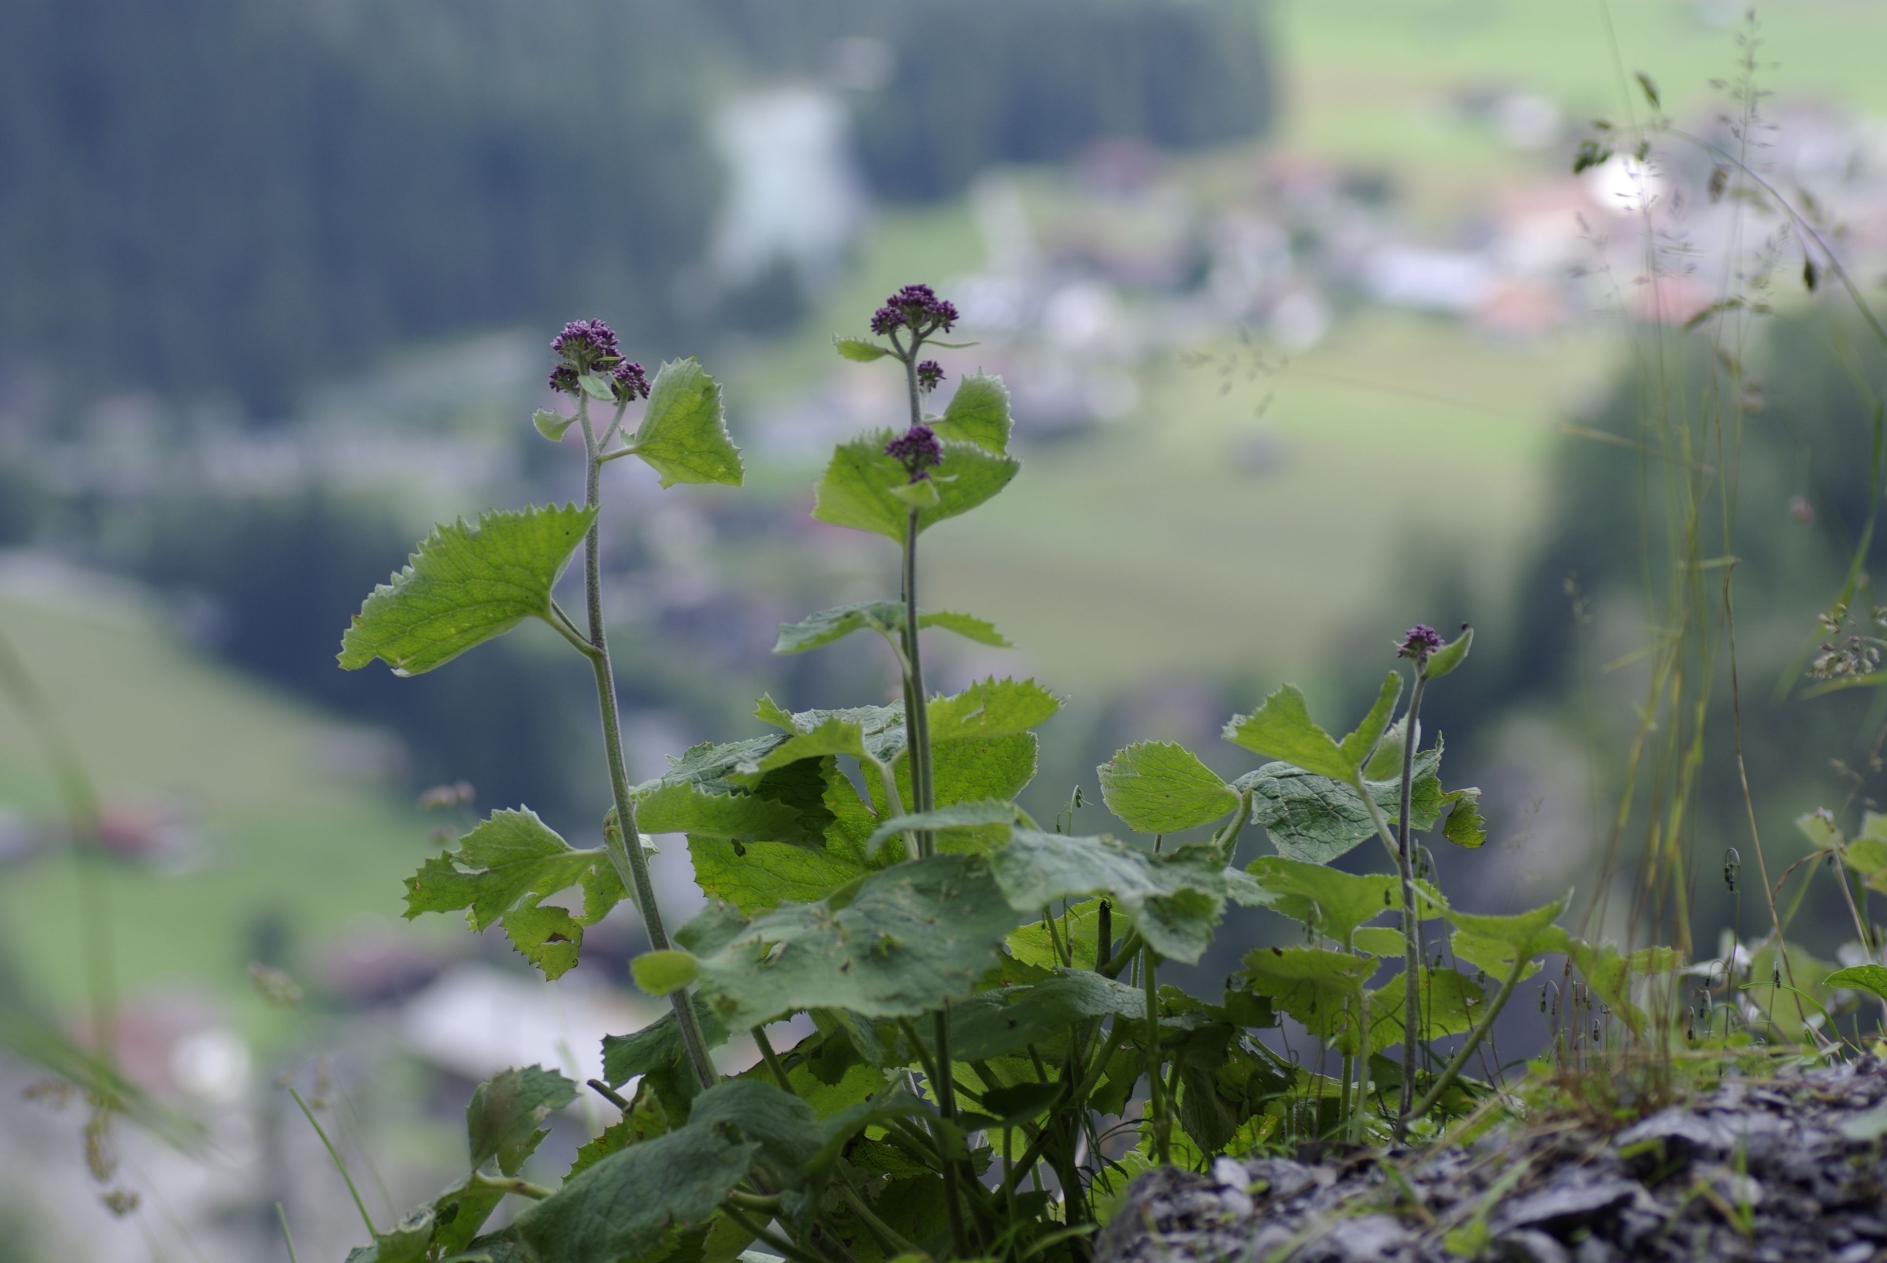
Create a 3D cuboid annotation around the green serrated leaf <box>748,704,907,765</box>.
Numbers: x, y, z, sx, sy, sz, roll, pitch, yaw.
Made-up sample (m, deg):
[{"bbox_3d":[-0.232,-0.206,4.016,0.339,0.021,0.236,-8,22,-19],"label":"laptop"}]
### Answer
[{"bbox_3d":[-0.042,0.038,2.610,0.059,0.022,0.045,6,12,30],"label":"green serrated leaf"}]

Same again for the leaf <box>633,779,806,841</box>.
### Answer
[{"bbox_3d":[-0.082,0.065,2.600,0.063,0.021,0.035,0,10,0],"label":"leaf"}]

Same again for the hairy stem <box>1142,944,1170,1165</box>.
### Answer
[{"bbox_3d":[0.078,0.155,2.600,0.006,0.083,0.006,-3,6,0],"label":"hairy stem"}]

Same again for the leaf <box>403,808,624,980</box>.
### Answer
[{"bbox_3d":[-0.158,0.096,2.600,0.081,0.062,0.040,-1,7,-6],"label":"leaf"}]

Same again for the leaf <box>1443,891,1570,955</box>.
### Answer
[{"bbox_3d":[0.195,0.101,2.450,0.043,0.011,0.042,-8,-21,-3],"label":"leaf"}]

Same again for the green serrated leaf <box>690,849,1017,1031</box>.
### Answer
[{"bbox_3d":[-0.034,0.112,2.560,0.120,0.030,0.080,0,38,0],"label":"green serrated leaf"}]

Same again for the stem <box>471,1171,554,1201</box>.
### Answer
[{"bbox_3d":[-0.163,0.210,2.680,0.035,0.007,0.006,18,0,6],"label":"stem"}]

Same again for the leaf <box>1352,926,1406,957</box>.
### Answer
[{"bbox_3d":[0.164,0.116,2.650,0.021,0.011,0.016,0,10,0],"label":"leaf"}]

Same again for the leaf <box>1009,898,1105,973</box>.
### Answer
[{"bbox_3d":[0.041,0.108,2.520,0.037,0.030,0.012,-7,29,11],"label":"leaf"}]

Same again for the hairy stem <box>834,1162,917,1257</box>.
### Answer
[{"bbox_3d":[-0.024,0.208,2.550,0.006,0.043,0.007,-41,9,0],"label":"hairy stem"}]

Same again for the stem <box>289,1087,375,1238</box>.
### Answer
[{"bbox_3d":[-0.191,0.166,2.220,0.003,0.054,0.003,-29,-1,0],"label":"stem"}]

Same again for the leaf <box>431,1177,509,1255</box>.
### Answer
[{"bbox_3d":[-0.172,0.211,2.560,0.028,0.029,0.028,4,11,22],"label":"leaf"}]

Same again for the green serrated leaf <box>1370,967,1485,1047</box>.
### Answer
[{"bbox_3d":[0.190,0.149,2.790,0.047,0.042,0.011,-1,37,1],"label":"green serrated leaf"}]

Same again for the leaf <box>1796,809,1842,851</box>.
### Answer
[{"bbox_3d":[0.356,0.081,2.880,0.021,0.008,0.018,19,-45,-29],"label":"leaf"}]

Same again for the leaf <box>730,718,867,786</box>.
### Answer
[{"bbox_3d":[-0.055,0.046,2.710,0.055,0.016,0.035,6,-39,-18],"label":"leaf"}]

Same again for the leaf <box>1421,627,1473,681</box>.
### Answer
[{"bbox_3d":[0.178,0.008,2.500,0.008,0.023,0.011,45,0,6],"label":"leaf"}]

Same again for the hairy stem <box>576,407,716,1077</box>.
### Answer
[{"bbox_3d":[-0.112,0.041,2.600,0.018,0.257,0.015,-10,6,0],"label":"hairy stem"}]

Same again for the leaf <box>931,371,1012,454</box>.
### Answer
[{"bbox_3d":[0.011,-0.080,2.620,0.030,0.030,0.022,-3,10,-17],"label":"leaf"}]

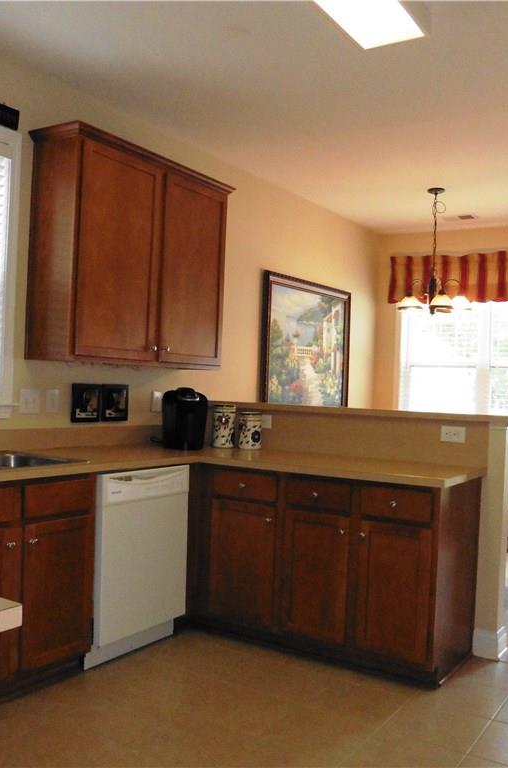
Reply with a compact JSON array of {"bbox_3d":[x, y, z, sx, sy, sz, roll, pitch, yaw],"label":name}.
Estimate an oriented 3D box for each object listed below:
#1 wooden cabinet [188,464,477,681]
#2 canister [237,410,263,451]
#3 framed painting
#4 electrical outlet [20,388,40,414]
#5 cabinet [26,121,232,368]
[{"bbox_3d":[0.392,0.854,3.533,1.280,0.875,0.610,2,0,33],"label":"wooden cabinet"},{"bbox_3d":[-0.009,0.266,4.032,0.130,0.204,0.130,2,0,33],"label":"canister"},{"bbox_3d":[0.442,-0.256,5.787,0.045,1.150,1.425,2,0,33],"label":"framed painting"},{"bbox_3d":[-1.100,0.087,3.483,0.008,0.117,0.114,2,0,33],"label":"electrical outlet"},{"bbox_3d":[-0.620,-0.645,3.867,0.345,1.098,1.240,2,0,33],"label":"cabinet"}]

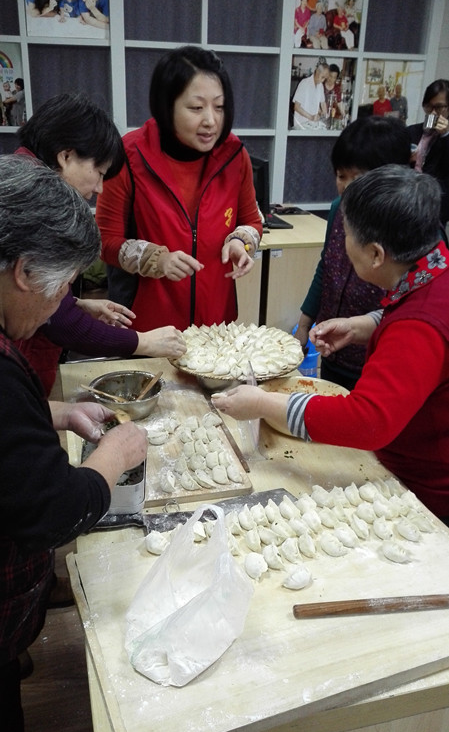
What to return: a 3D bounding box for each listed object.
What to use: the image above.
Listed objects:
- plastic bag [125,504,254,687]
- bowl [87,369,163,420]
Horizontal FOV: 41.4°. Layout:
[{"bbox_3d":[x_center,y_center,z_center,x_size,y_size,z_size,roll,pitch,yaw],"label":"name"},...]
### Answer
[{"bbox_3d":[-0.045,0.258,0.711,0.140,0.140,0.180,-2,20,-9],"label":"plastic bag"},{"bbox_3d":[-0.221,0.074,1.351,0.170,0.066,0.170,-4,20,-15],"label":"bowl"}]

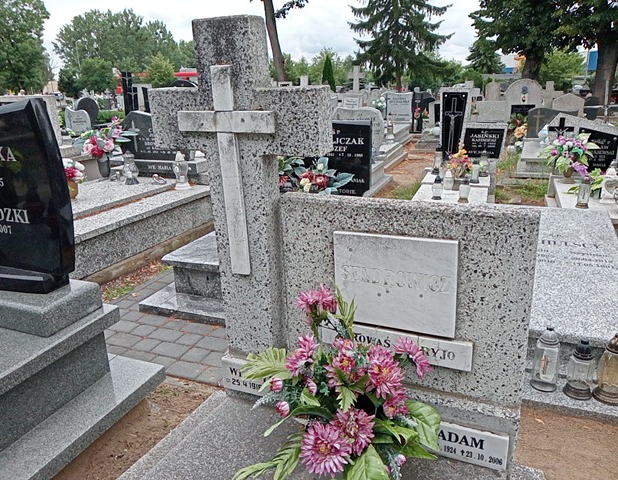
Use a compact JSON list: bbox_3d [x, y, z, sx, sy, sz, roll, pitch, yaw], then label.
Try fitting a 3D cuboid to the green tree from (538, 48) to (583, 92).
[{"bbox_3d":[22.964,-15.523,47.590,4.200,4.080,4.200,6,18,22],"label":"green tree"}]

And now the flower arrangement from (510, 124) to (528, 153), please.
[{"bbox_3d":[3.602,-1.745,8.900,0.330,0.470,0.300,6,18,22],"label":"flower arrangement"}]

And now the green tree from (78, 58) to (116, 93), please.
[{"bbox_3d":[-20.482,-15.549,50.598,3.700,4.140,3.700,6,18,22],"label":"green tree"}]

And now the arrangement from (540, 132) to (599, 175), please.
[{"bbox_3d":[2.617,-0.879,5.200,0.580,0.430,0.450,6,18,22],"label":"arrangement"}]

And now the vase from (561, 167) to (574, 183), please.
[{"bbox_3d":[2.553,-0.641,5.100,0.110,0.160,0.110,5,19,21],"label":"vase"}]

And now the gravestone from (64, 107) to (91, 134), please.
[{"bbox_3d":[-4.307,-2.213,9.654,0.570,0.530,0.110,5,19,23],"label":"gravestone"}]

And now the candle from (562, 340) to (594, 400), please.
[{"bbox_3d":[1.208,0.564,2.300,0.125,0.258,0.125,6,18,22],"label":"candle"}]

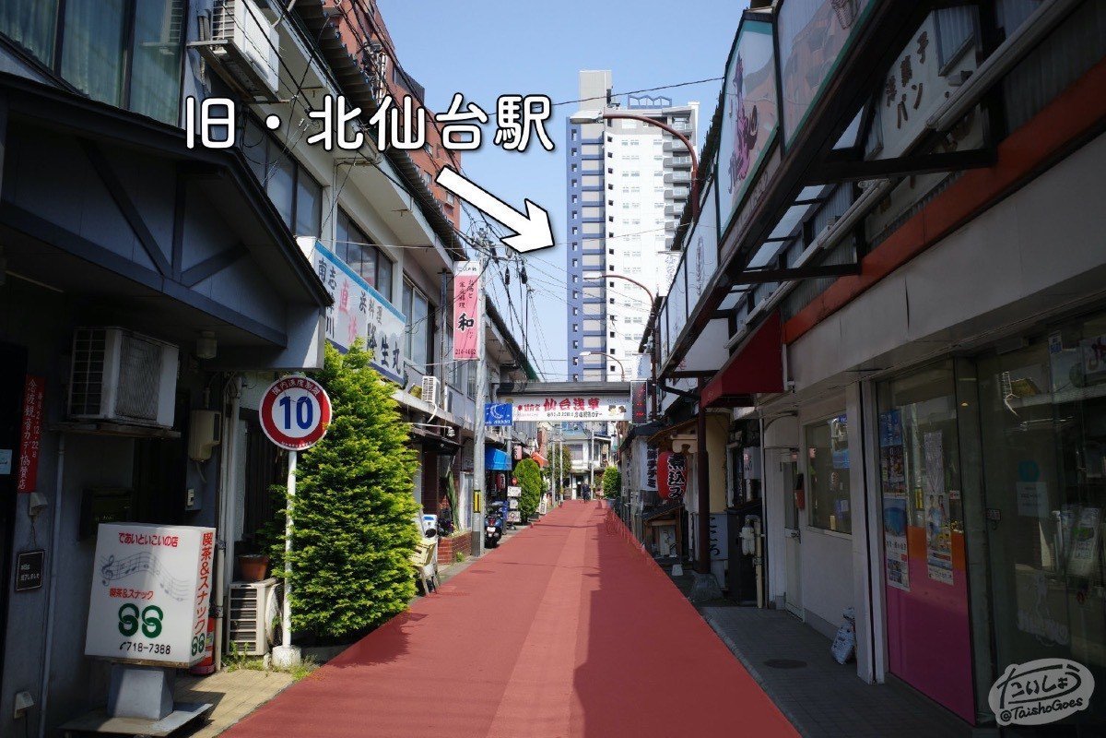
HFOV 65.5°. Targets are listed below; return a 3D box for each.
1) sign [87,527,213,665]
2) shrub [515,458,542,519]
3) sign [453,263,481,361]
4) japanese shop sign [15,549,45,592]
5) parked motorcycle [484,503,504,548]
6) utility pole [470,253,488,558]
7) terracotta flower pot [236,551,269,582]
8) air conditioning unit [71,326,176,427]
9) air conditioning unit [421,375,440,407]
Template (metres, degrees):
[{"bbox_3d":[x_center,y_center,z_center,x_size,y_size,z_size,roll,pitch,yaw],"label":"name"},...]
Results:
[{"bbox_3d":[-2.371,1.325,5.082,0.635,0.765,0.175,1,-7,7],"label":"sign"},{"bbox_3d":[-0.923,4.393,31.477,1.020,2.280,1.020,0,-7,3],"label":"shrub"},{"bbox_3d":[-1.728,-1.178,17.339,0.545,2.009,0.080,-1,-7,3],"label":"sign"},{"bbox_3d":[-2.846,1.099,4.685,0.020,0.200,0.215,0,-7,3],"label":"japanese shop sign"},{"bbox_3d":[-1.339,3.542,19.965,0.640,1.040,1.780,-1,-7,3],"label":"parked motorcycle"},{"bbox_3d":[-1.380,0.539,16.645,0.250,6.100,0.250,0,-7,3],"label":"utility pole"},{"bbox_3d":[-2.529,1.681,7.280,0.270,0.210,0.270,0,-7,0],"label":"terracotta flower pot"},{"bbox_3d":[-2.801,0.079,5.664,0.290,0.560,0.770,-1,-7,3],"label":"air conditioning unit"},{"bbox_3d":[-2.632,0.486,18.698,0.280,0.560,0.750,0,-7,3],"label":"air conditioning unit"}]

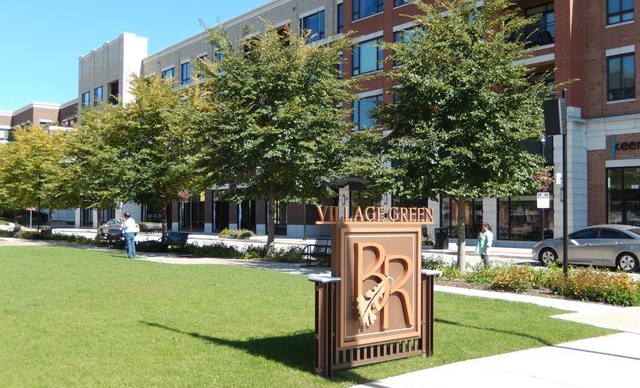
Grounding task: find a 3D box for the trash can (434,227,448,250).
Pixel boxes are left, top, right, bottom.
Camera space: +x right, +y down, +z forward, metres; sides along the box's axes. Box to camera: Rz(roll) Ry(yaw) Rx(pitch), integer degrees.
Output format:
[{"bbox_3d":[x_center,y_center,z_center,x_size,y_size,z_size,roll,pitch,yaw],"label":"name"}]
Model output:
[{"bbox_3d":[5.400,1.950,29.600,0.600,0.940,0.600,1,-2,-39],"label":"trash can"}]

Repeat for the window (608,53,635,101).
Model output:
[{"bbox_3d":[12.973,-5.021,28.653,0.200,1.950,1.250,1,-2,-39],"label":"window"}]

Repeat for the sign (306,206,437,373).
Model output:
[{"bbox_3d":[0.669,1.017,7.482,1.780,1.770,0.280,1,-2,-38],"label":"sign"}]

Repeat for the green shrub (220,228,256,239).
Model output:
[{"bbox_3d":[-5.601,2.647,44.667,1.300,0.640,2.400,1,-2,-38],"label":"green shrub"}]

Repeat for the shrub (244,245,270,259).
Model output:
[{"bbox_3d":[-2.386,2.164,25.028,0.650,0.480,0.780,1,-2,-38],"label":"shrub"}]

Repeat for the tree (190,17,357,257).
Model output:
[{"bbox_3d":[-1.768,-2.061,25.661,6.000,8.968,6.300,0,-1,0],"label":"tree"}]

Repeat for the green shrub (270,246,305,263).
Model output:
[{"bbox_3d":[-1.190,2.180,24.400,0.850,0.540,1.000,1,-2,-39],"label":"green shrub"}]

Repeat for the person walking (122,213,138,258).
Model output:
[{"bbox_3d":[-7.200,1.570,25.150,0.480,1.750,0.560,-1,-1,37],"label":"person walking"}]

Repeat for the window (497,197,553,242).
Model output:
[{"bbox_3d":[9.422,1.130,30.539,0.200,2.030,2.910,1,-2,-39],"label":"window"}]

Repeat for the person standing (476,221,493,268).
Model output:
[{"bbox_3d":[5.070,1.630,20.500,0.420,1.550,0.500,1,-1,-21],"label":"person standing"}]

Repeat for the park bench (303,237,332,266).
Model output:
[{"bbox_3d":[0.228,1.844,20.567,0.620,0.880,1.800,1,-2,-38],"label":"park bench"}]

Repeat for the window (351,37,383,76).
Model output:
[{"bbox_3d":[2.824,-8.017,39.039,0.200,1.870,2.710,1,-2,-39],"label":"window"}]

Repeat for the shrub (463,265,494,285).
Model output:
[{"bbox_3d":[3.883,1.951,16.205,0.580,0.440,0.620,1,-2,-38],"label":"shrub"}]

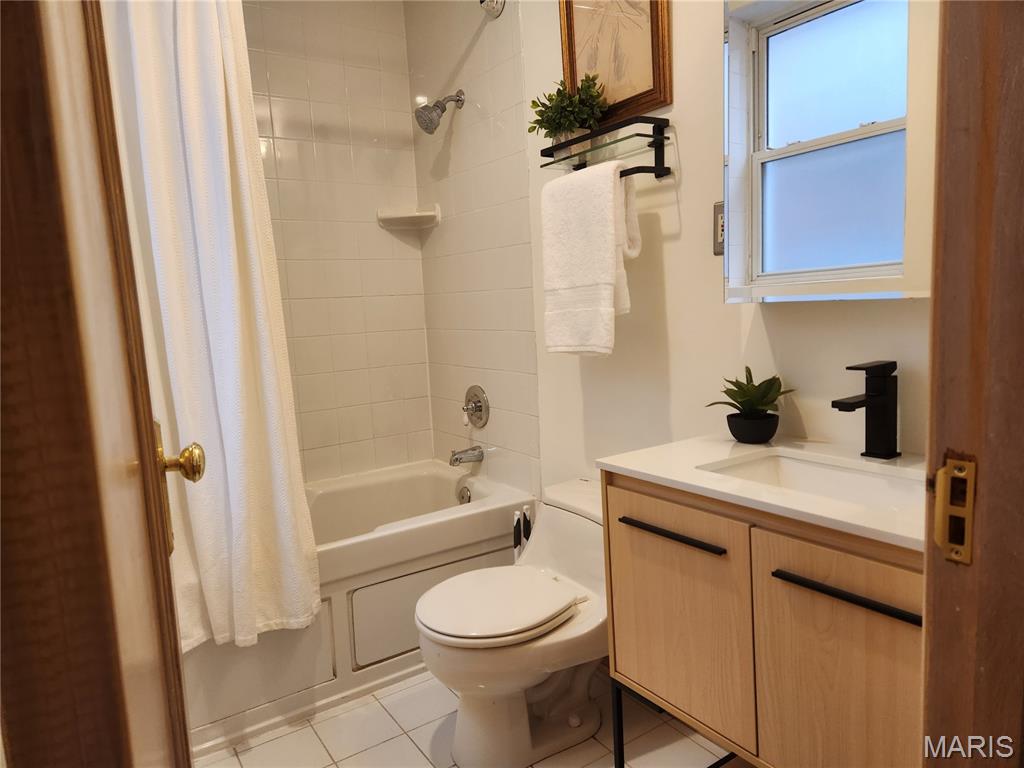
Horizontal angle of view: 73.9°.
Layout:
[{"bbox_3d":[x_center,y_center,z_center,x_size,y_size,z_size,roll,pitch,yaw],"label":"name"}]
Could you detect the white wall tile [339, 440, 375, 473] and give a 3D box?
[{"bbox_3d":[-0.648,0.309,2.873,0.151,0.128,0.010,-8,10,-35],"label":"white wall tile"}]

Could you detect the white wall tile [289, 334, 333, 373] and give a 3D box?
[{"bbox_3d":[-0.809,-0.115,2.771,0.153,0.153,0.009,-8,9,-35],"label":"white wall tile"}]

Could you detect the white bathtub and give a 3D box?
[{"bbox_3d":[-0.756,0.701,2.404,1.524,0.470,0.790,-8,9,-33],"label":"white bathtub"}]

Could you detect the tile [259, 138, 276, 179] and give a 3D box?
[{"bbox_3d":[-0.957,-0.843,2.534,0.151,0.149,0.010,-8,10,-35],"label":"tile"}]

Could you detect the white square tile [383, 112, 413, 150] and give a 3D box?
[{"bbox_3d":[-0.484,-1.083,2.902,0.128,0.153,0.009,-8,9,-35],"label":"white square tile"}]

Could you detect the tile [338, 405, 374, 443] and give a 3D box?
[{"bbox_3d":[-0.666,0.173,2.897,0.153,0.152,0.010,-8,9,-35],"label":"tile"}]

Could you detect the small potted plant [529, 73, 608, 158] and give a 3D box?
[{"bbox_3d":[0.163,-0.778,2.005,0.190,0.225,0.230,-8,9,-35],"label":"small potted plant"}]

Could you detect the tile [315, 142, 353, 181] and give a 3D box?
[{"bbox_3d":[-0.708,-0.879,2.708,0.151,0.149,0.010,-8,10,-35],"label":"tile"}]

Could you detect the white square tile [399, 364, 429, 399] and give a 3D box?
[{"bbox_3d":[-0.424,-0.015,2.999,0.125,0.149,0.010,-8,10,-35],"label":"white square tile"}]

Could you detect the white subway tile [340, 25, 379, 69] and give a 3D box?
[{"bbox_3d":[-0.606,-1.347,2.732,0.151,0.149,0.010,-8,10,-35],"label":"white subway tile"}]

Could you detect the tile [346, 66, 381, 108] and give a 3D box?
[{"bbox_3d":[-0.599,-1.197,2.753,0.151,0.149,0.010,-8,10,-35],"label":"tile"}]

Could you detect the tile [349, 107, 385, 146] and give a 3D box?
[{"bbox_3d":[-0.600,-1.064,2.820,0.153,0.152,0.010,-8,9,-35],"label":"tile"}]

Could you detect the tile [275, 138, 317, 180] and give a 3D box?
[{"bbox_3d":[-0.845,-0.875,2.663,0.153,0.152,0.010,-8,9,-35],"label":"tile"}]

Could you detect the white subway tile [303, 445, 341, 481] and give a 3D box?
[{"bbox_3d":[-0.787,0.331,2.831,0.153,0.135,0.010,-8,9,-33],"label":"white subway tile"}]

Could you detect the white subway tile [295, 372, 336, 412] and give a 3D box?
[{"bbox_3d":[-0.800,0.039,2.787,0.153,0.152,0.010,-8,9,-35],"label":"white subway tile"}]

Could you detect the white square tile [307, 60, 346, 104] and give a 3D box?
[{"bbox_3d":[-0.734,-1.198,2.711,0.153,0.152,0.010,-8,9,-35],"label":"white square tile"}]

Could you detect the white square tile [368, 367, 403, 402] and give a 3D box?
[{"bbox_3d":[-0.546,0.000,2.962,0.153,0.152,0.010,-8,9,-33],"label":"white square tile"}]

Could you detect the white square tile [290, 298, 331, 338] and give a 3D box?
[{"bbox_3d":[-0.815,-0.266,2.746,0.153,0.152,0.010,-8,9,-35],"label":"white square tile"}]

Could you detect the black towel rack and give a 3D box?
[{"bbox_3d":[0.257,-0.635,1.940,0.126,0.146,0.410,-8,9,-35],"label":"black towel rack"}]

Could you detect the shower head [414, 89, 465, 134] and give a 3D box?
[{"bbox_3d":[-0.273,-1.023,2.548,0.200,0.177,0.090,-8,9,-35],"label":"shower head"}]

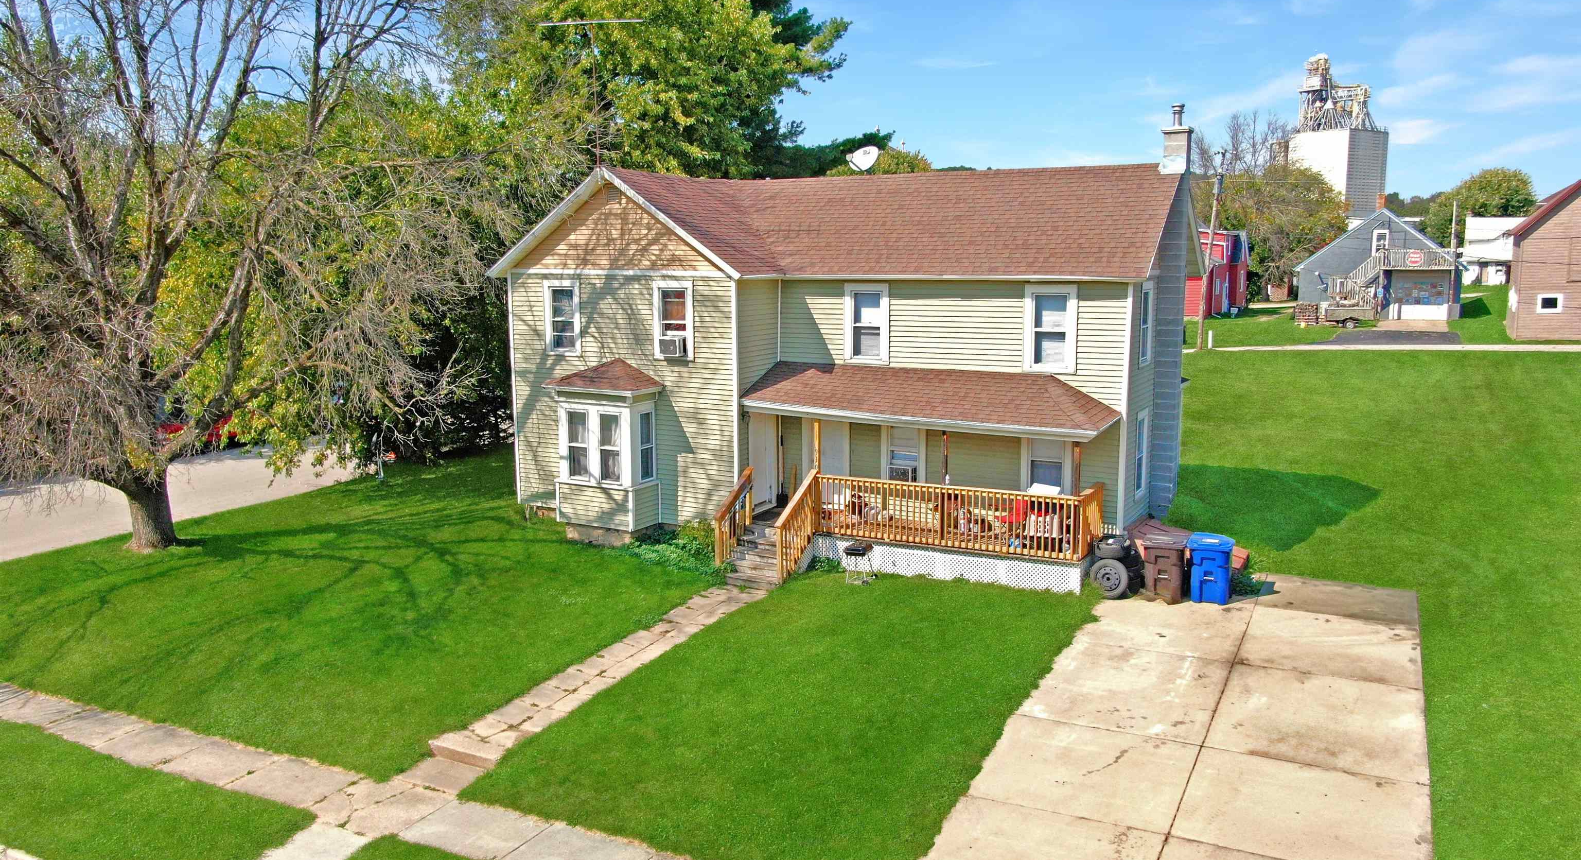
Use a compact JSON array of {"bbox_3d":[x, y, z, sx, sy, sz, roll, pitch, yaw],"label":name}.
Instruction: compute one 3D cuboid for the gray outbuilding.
[{"bbox_3d":[35.811,-10.072,66.266,8.800,6.143,9.800,5,10,28],"label":"gray outbuilding"}]

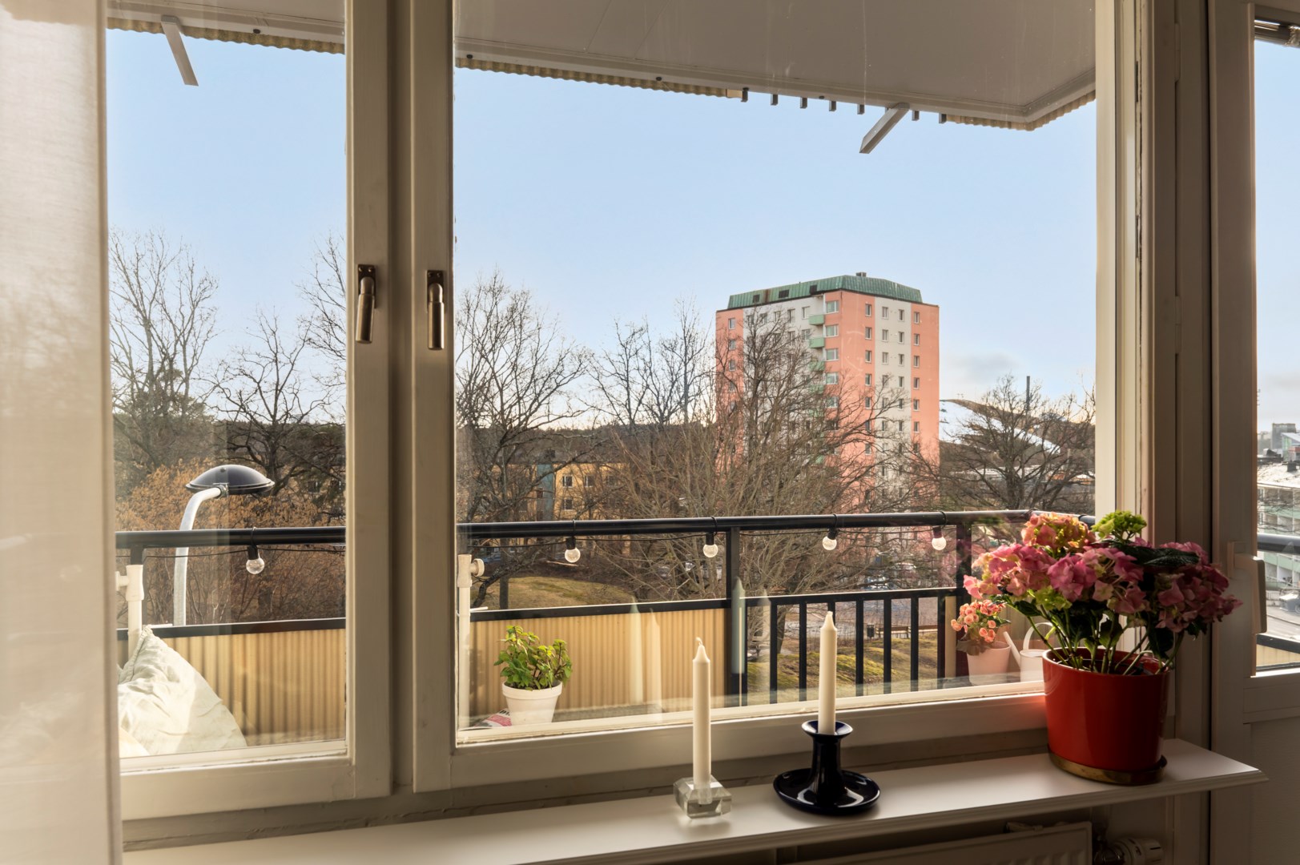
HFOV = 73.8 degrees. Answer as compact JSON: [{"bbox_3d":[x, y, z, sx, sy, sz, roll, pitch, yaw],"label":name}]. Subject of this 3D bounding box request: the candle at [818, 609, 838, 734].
[{"bbox_3d":[0.235,0.325,1.145,0.022,0.178,0.022,1,0,-15],"label":"candle"}]

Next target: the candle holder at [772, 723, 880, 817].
[{"bbox_3d":[0.233,0.438,1.142,0.138,0.098,0.138,0,-1,0],"label":"candle holder"}]

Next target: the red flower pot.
[{"bbox_3d":[0.669,0.412,1.274,0.163,0.153,0.163,0,-1,0],"label":"red flower pot"}]

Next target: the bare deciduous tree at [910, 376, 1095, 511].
[{"bbox_3d":[26.900,4.481,65.000,14.000,17.400,14.000,0,-1,22],"label":"bare deciduous tree"}]

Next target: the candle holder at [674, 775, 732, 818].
[{"bbox_3d":[0.068,0.470,1.127,0.060,0.034,0.061,0,-1,-15],"label":"candle holder"}]

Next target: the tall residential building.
[{"bbox_3d":[23.300,-1.154,114.200,20.000,36.700,20.800,0,-1,-39],"label":"tall residential building"}]

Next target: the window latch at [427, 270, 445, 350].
[{"bbox_3d":[-0.259,-0.150,1.050,0.020,0.102,0.045,0,-1,-15],"label":"window latch"}]

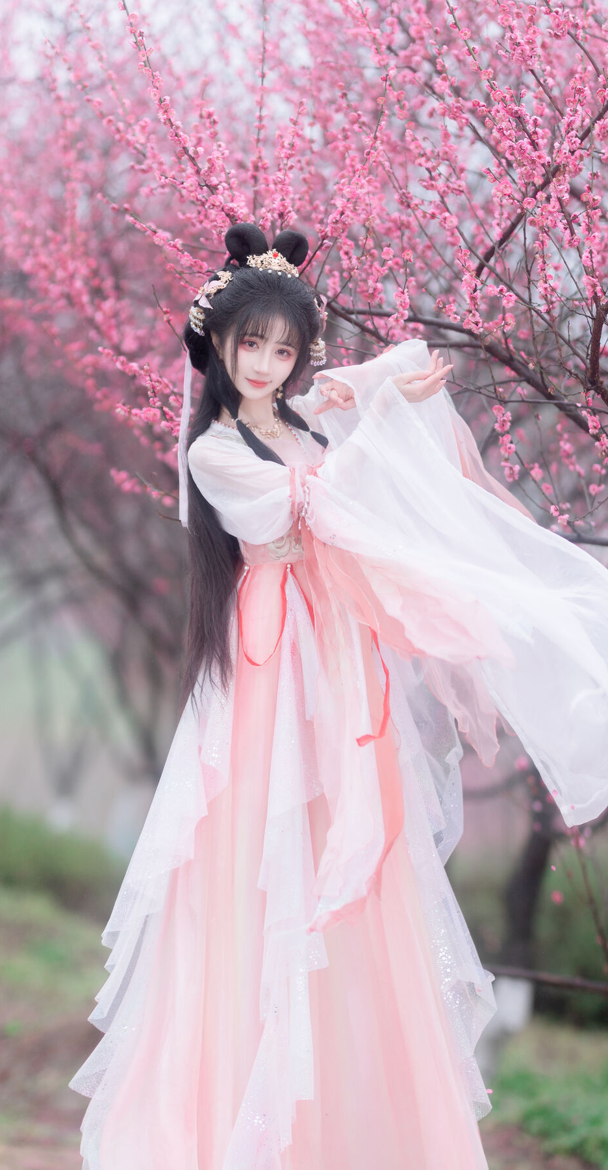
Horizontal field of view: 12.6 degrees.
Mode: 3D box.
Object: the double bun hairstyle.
[{"bbox_3d":[-0.088,-0.220,4.940,0.230,0.850,0.270,0,0,-20],"label":"double bun hairstyle"}]

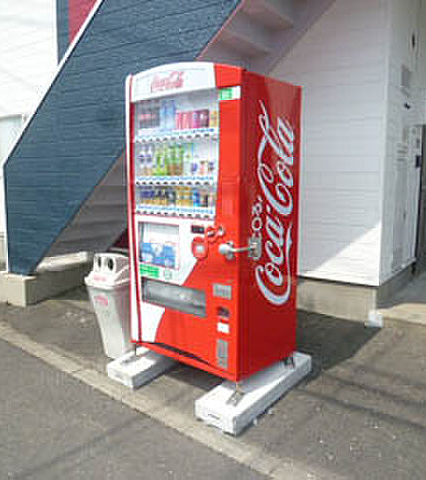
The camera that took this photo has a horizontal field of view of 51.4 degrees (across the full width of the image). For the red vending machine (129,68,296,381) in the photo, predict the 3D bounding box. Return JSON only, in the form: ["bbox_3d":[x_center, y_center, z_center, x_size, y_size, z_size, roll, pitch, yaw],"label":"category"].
[{"bbox_3d":[-0.009,-0.133,2.993,0.969,1.800,0.650,6,10,41],"label":"red vending machine"}]

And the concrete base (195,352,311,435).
[{"bbox_3d":[0.299,0.925,2.818,0.265,0.094,0.991,5,9,35],"label":"concrete base"}]

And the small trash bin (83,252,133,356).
[{"bbox_3d":[-0.697,0.494,3.382,0.380,0.800,0.370,6,10,41],"label":"small trash bin"}]

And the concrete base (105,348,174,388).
[{"bbox_3d":[-0.334,0.856,3.339,0.258,0.094,0.991,5,9,34],"label":"concrete base"}]

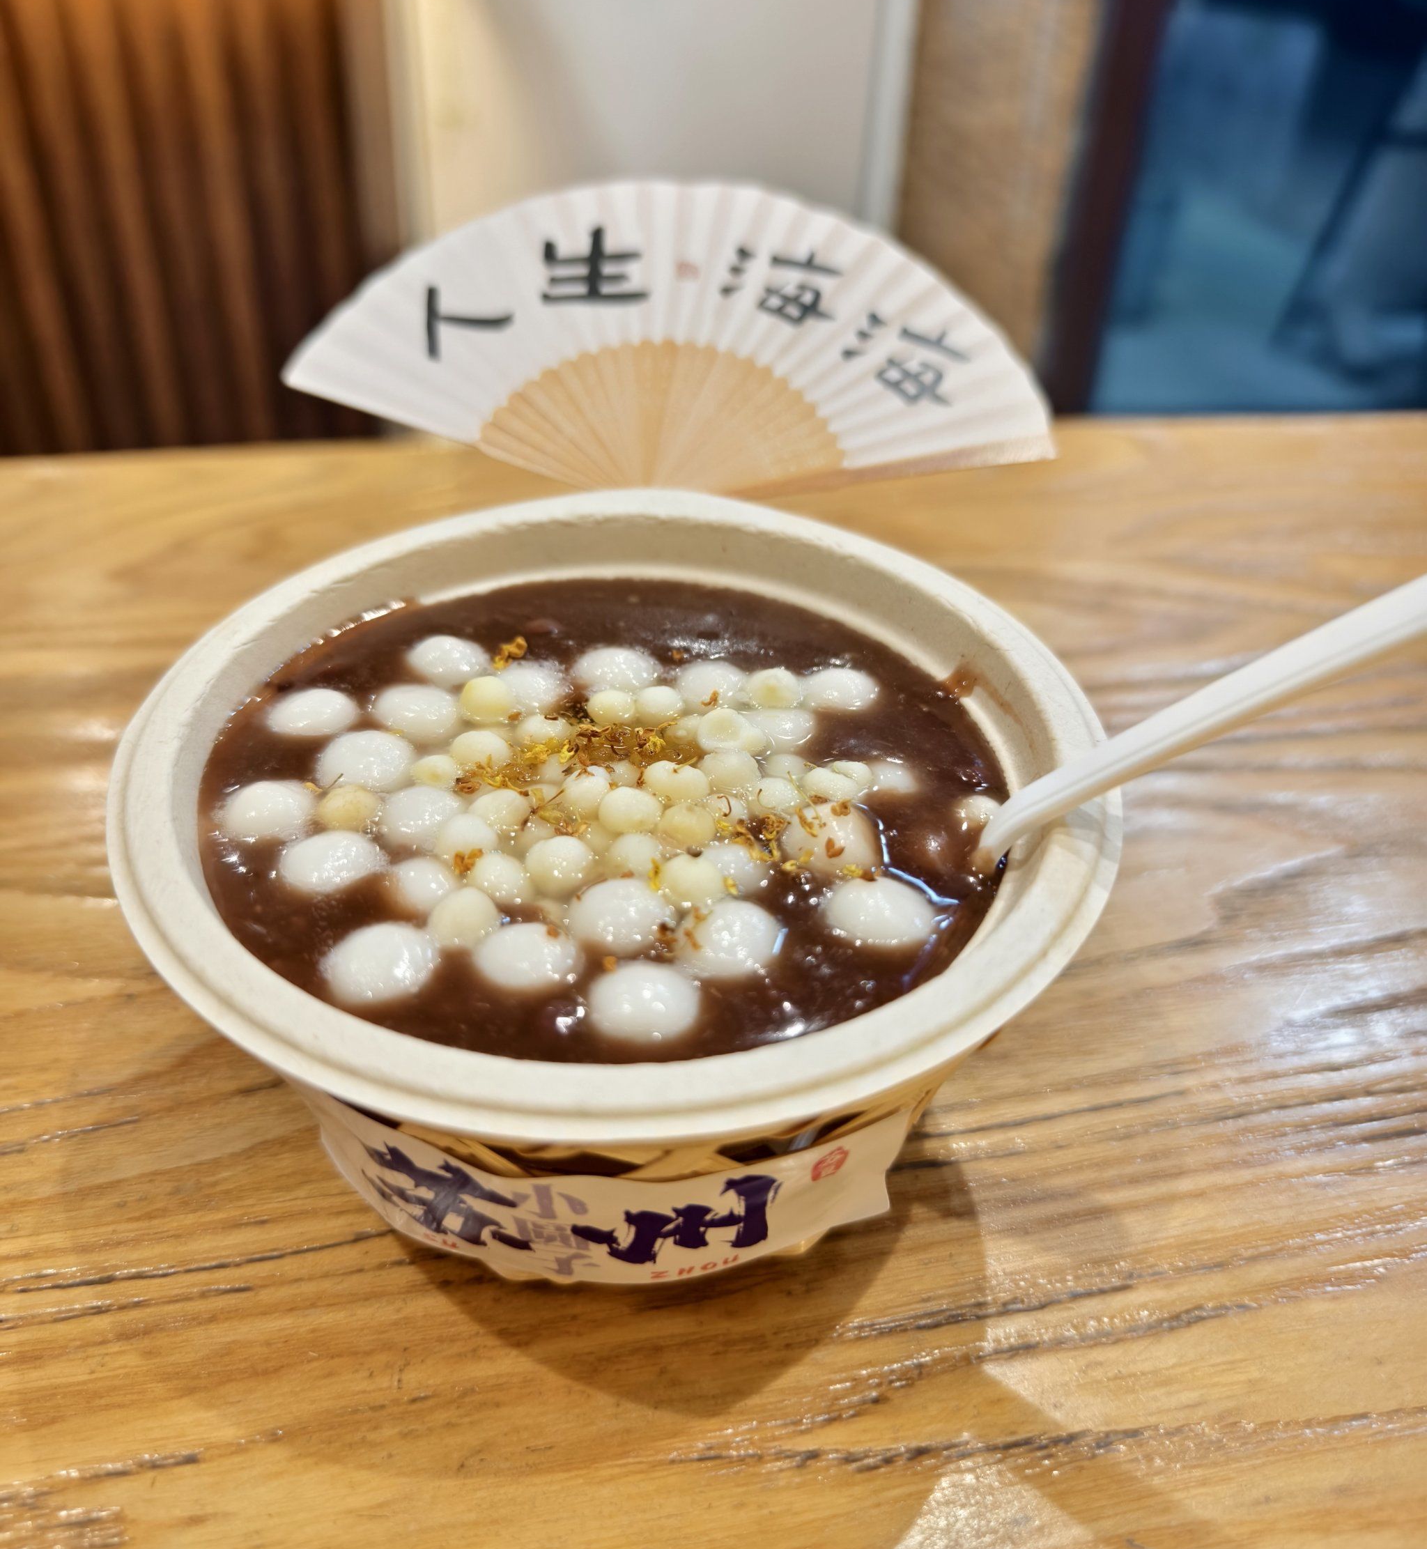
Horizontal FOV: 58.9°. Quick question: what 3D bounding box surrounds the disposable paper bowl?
[{"bbox_3d":[-0.016,0.020,0.237,0.166,0.077,0.166,1,38,-1],"label":"disposable paper bowl"}]

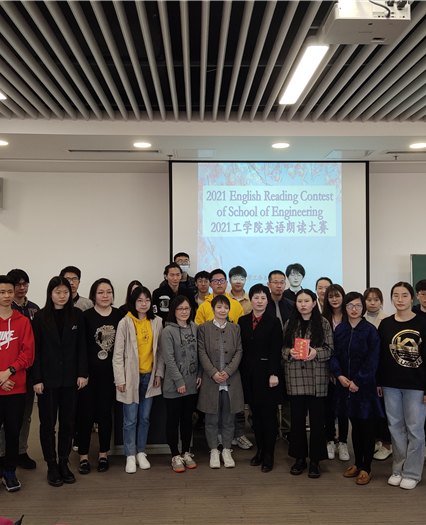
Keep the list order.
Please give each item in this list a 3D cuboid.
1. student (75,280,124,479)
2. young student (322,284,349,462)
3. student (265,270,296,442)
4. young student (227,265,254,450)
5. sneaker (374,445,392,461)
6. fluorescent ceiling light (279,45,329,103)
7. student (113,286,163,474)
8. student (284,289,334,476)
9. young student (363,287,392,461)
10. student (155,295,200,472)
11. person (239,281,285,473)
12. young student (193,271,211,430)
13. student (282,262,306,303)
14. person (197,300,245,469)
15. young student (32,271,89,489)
[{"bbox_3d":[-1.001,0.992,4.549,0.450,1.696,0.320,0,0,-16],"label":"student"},{"bbox_3d":[1.175,1.015,4.770,0.430,1.614,0.290,0,0,10],"label":"young student"},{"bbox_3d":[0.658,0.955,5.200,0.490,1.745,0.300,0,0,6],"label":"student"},{"bbox_3d":[0.252,0.935,5.123,0.490,1.810,0.330,0,0,0],"label":"young student"},{"bbox_3d":[1.605,1.765,4.770,0.250,0.105,0.100,0,-1,-37],"label":"sneaker"},{"bbox_3d":[0.665,-1.416,3.818,0.150,0.070,1.184,0,0,-2],"label":"fluorescent ceiling light"},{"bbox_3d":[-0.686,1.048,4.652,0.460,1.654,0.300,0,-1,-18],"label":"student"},{"bbox_3d":[0.841,1.038,4.467,0.450,1.589,0.360,0,0,16],"label":"student"},{"bbox_3d":[1.572,1.030,4.830,0.440,1.582,0.300,-1,0,20],"label":"young student"},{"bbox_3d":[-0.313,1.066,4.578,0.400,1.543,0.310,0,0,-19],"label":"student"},{"bbox_3d":[0.434,1.017,4.565,0.430,1.636,0.320,0,0,13],"label":"person"},{"bbox_3d":[-0.109,0.989,5.772,0.470,1.784,0.290,0,0,-4],"label":"young student"},{"bbox_3d":[0.911,0.931,5.542,0.470,1.830,0.290,0,-1,6],"label":"student"},{"bbox_3d":[0.068,1.058,4.600,0.410,1.534,0.290,0,0,-2],"label":"person"},{"bbox_3d":[-1.288,0.974,4.270,0.470,1.711,0.300,0,0,-22],"label":"young student"}]

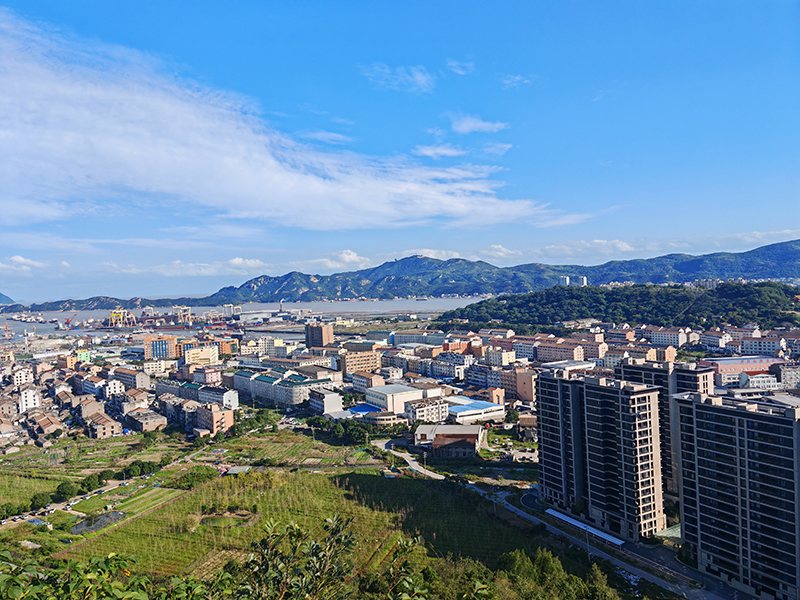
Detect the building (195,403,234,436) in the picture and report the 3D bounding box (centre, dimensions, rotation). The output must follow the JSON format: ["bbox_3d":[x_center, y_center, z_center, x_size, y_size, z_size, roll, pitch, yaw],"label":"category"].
[{"bbox_3d":[-125.520,79.790,424.280,13.190,17.850,33.830,-4,2,-35],"label":"building"}]

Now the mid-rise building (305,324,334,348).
[{"bbox_3d":[-130.780,58.020,1018.370,21.000,37.000,51.000,-4,2,-38],"label":"mid-rise building"}]

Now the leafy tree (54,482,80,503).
[{"bbox_3d":[-156.180,89.330,292.880,10.000,8.700,10.000,-3,1,0],"label":"leafy tree"}]

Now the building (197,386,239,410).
[{"bbox_3d":[-147.490,79.810,507.420,39.000,16.000,13.000,-1,2,44],"label":"building"}]

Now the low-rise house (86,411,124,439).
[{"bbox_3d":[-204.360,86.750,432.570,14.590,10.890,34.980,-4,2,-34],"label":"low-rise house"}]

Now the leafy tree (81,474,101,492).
[{"bbox_3d":[-151.290,89.160,304.560,8.800,8.000,8.800,-3,1,0],"label":"leafy tree"}]

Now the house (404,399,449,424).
[{"bbox_3d":[17.810,76.580,434.840,23.500,11.300,24.000,-3,2,-24],"label":"house"}]

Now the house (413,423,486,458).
[{"bbox_3d":[27.900,79.060,355.110,38.000,9.500,36.000,-2,1,3],"label":"house"}]

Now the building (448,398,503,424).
[{"bbox_3d":[48.710,76.250,422.280,34.860,8.660,25.240,-3,2,-22],"label":"building"}]

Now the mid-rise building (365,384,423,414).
[{"bbox_3d":[-4.490,74.550,469.770,28.040,14.290,36.910,-4,2,-29],"label":"mid-rise building"}]

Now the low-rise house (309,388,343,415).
[{"bbox_3d":[-57.070,76.580,478.220,13.350,14.690,31.860,-4,2,-29],"label":"low-rise house"}]

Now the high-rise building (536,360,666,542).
[{"bbox_3d":[76.490,56.920,244.240,15.000,55.000,50.500,-3,2,-29],"label":"high-rise building"}]

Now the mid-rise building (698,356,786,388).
[{"bbox_3d":[290.680,58.470,529.430,55.840,15.210,33.430,-3,2,1],"label":"mid-rise building"}]

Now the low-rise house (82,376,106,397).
[{"bbox_3d":[-296.880,84.420,606.520,9.510,14.150,46.660,-4,2,-40],"label":"low-rise house"}]

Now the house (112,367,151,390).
[{"bbox_3d":[-274.540,80.410,638.590,12.910,18.190,61.050,-4,2,-44],"label":"house"}]

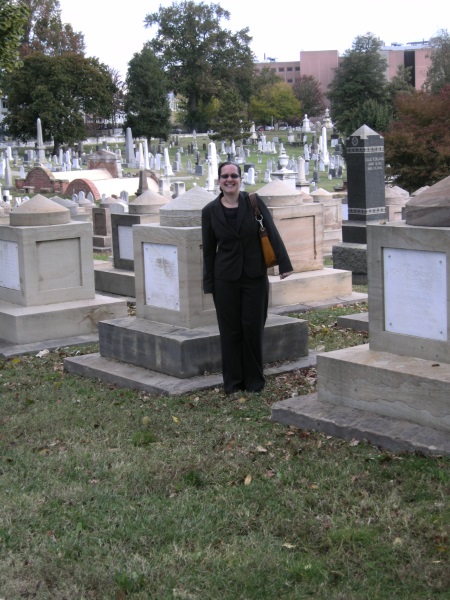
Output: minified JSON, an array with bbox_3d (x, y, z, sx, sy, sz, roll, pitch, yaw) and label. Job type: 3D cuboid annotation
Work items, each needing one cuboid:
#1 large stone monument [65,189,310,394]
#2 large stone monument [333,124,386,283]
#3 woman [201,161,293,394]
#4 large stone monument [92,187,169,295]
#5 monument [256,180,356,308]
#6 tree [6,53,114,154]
[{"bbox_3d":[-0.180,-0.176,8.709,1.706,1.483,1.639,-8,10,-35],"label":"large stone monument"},{"bbox_3d":[1.969,-1.335,15.004,0.680,2.190,0.680,-8,10,-35],"label":"large stone monument"},{"bbox_3d":[0.155,-0.165,7.731,0.630,1.645,0.360,-2,8,1],"label":"woman"},{"bbox_3d":[-1.049,-0.858,15.355,1.238,1.450,1.238,-8,10,-34],"label":"large stone monument"},{"bbox_3d":[0.688,-0.760,13.246,1.249,1.450,1.249,-8,10,-34],"label":"monument"},{"bbox_3d":[-18.173,-21.577,118.000,11.800,11.200,11.200,-2,8,0],"label":"tree"}]

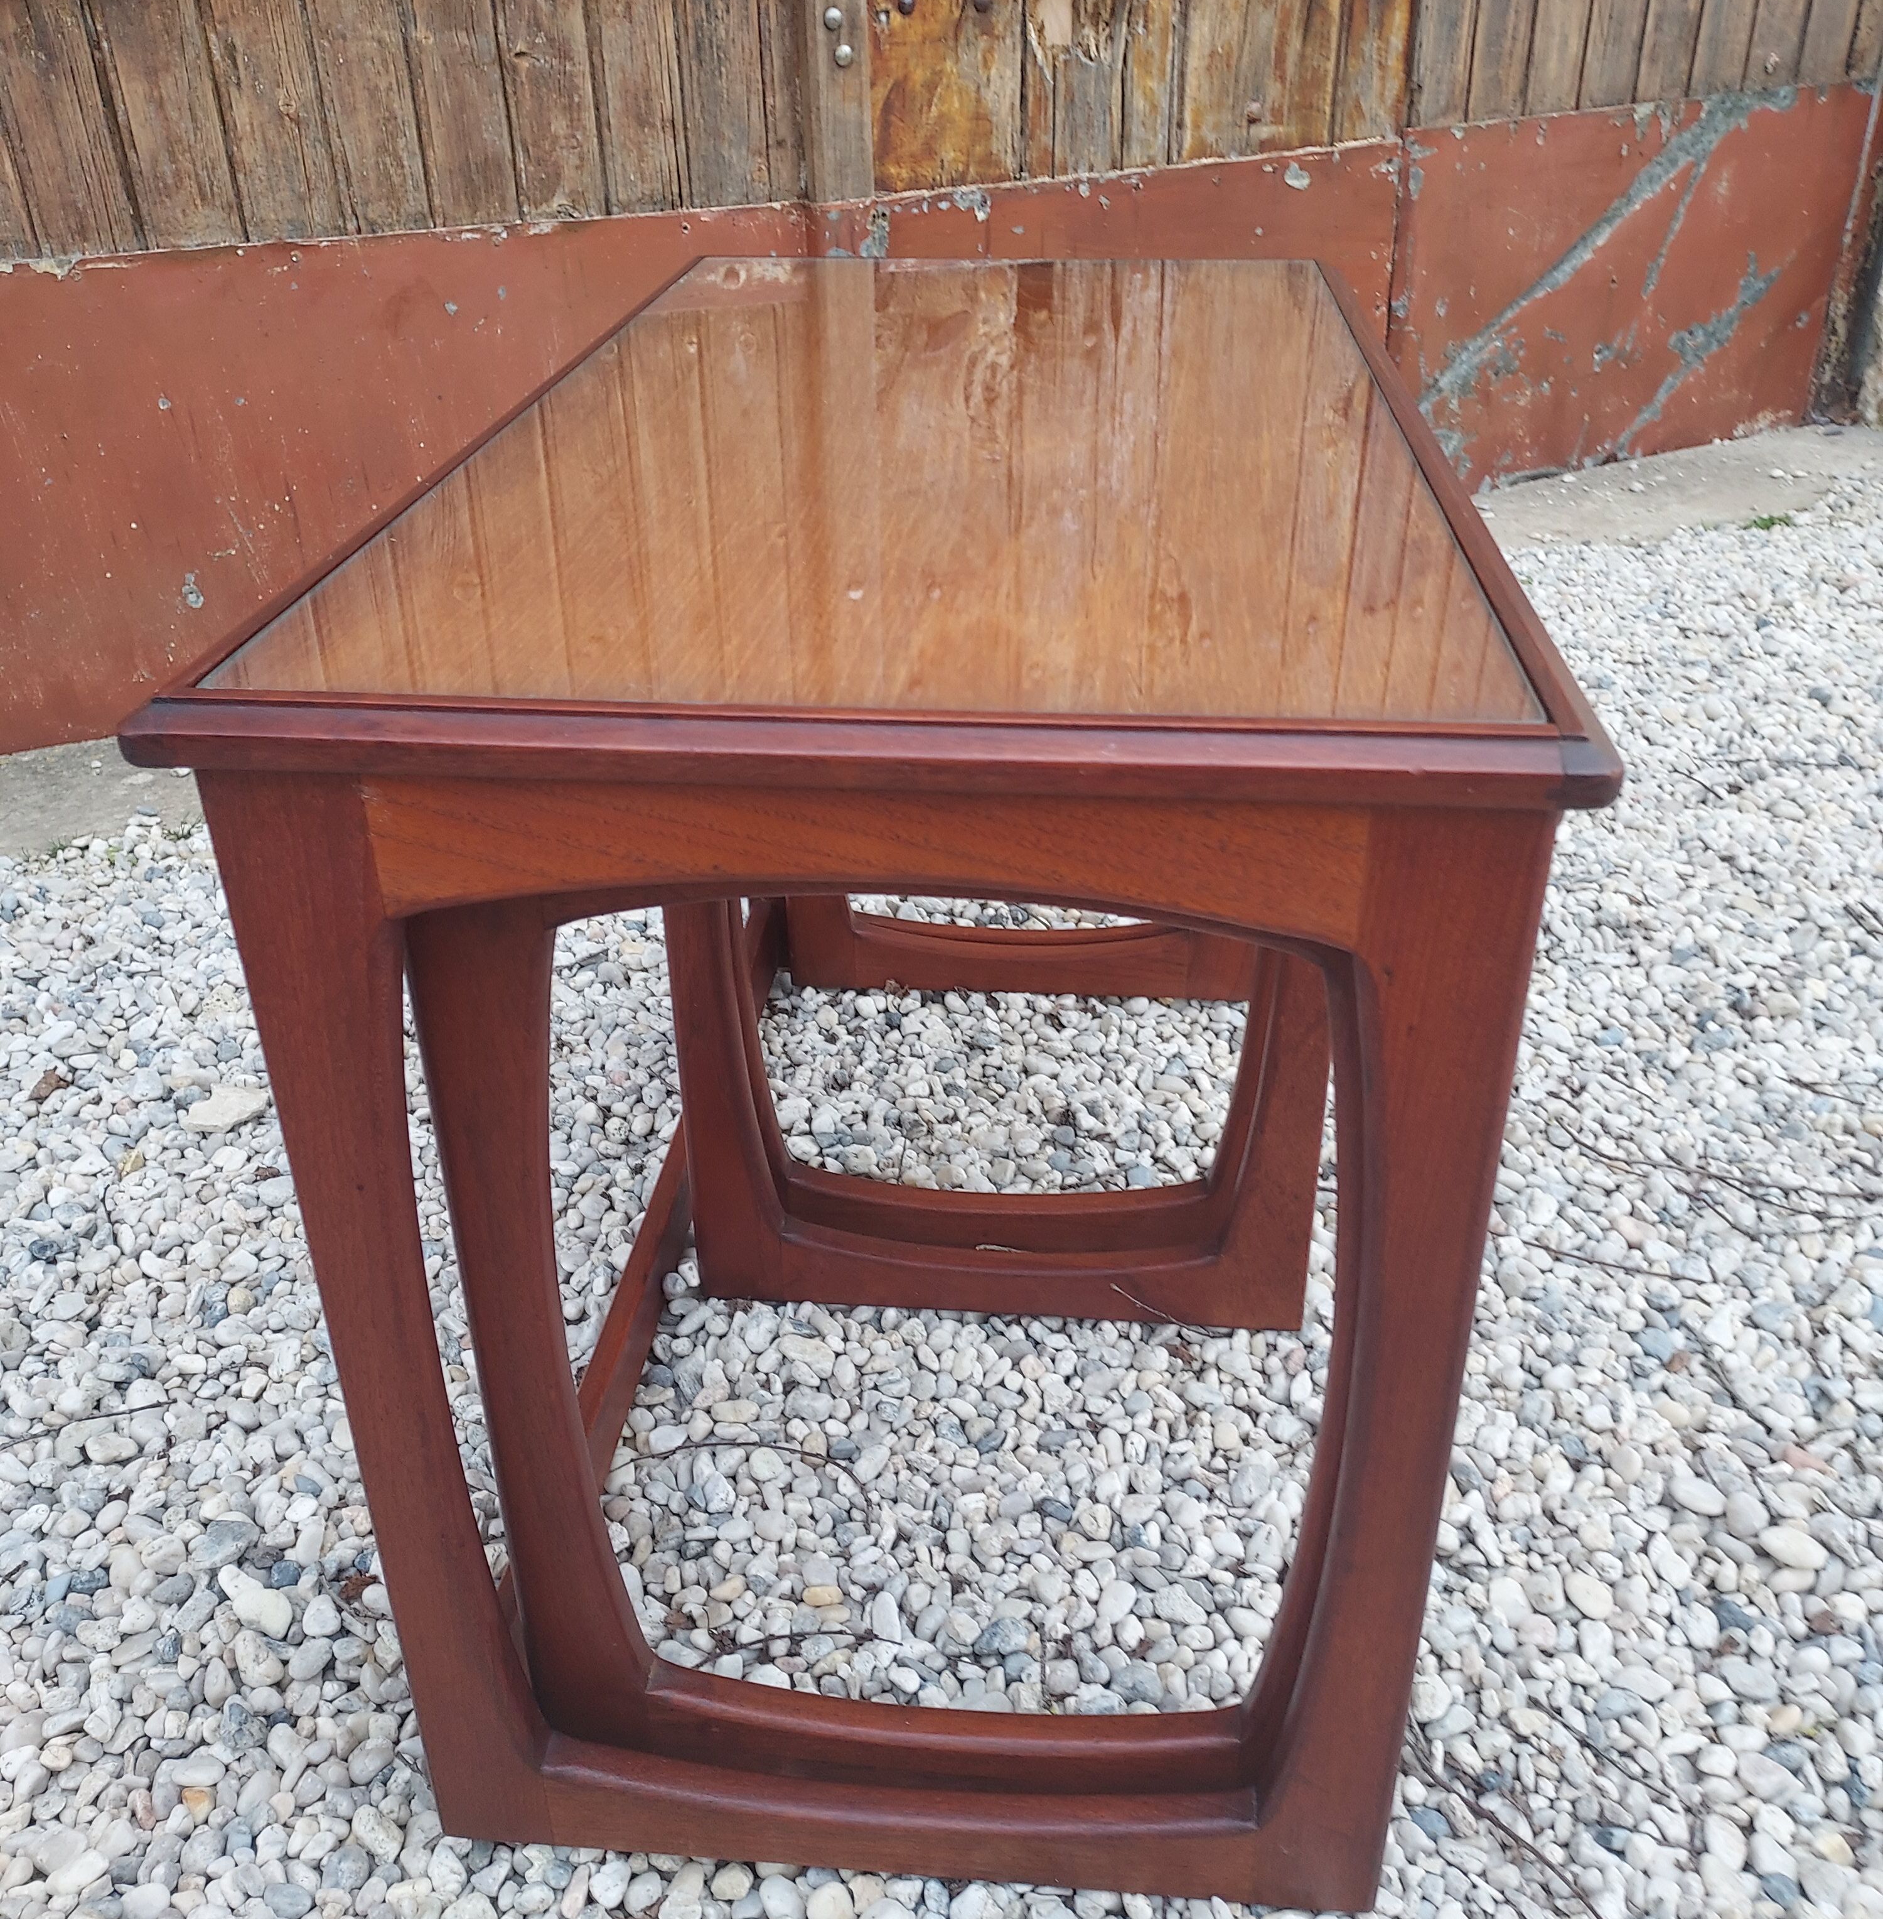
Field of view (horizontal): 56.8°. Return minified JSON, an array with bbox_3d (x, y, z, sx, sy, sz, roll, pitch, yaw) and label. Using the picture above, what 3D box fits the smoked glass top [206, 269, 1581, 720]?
[{"bbox_3d":[0.006,-0.232,0.734,0.355,0.010,0.649,2,32,5],"label":"smoked glass top"}]

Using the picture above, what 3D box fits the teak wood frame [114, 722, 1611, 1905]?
[{"bbox_3d":[0.009,-0.017,0.872,0.400,0.520,0.680,2,32,5],"label":"teak wood frame"}]

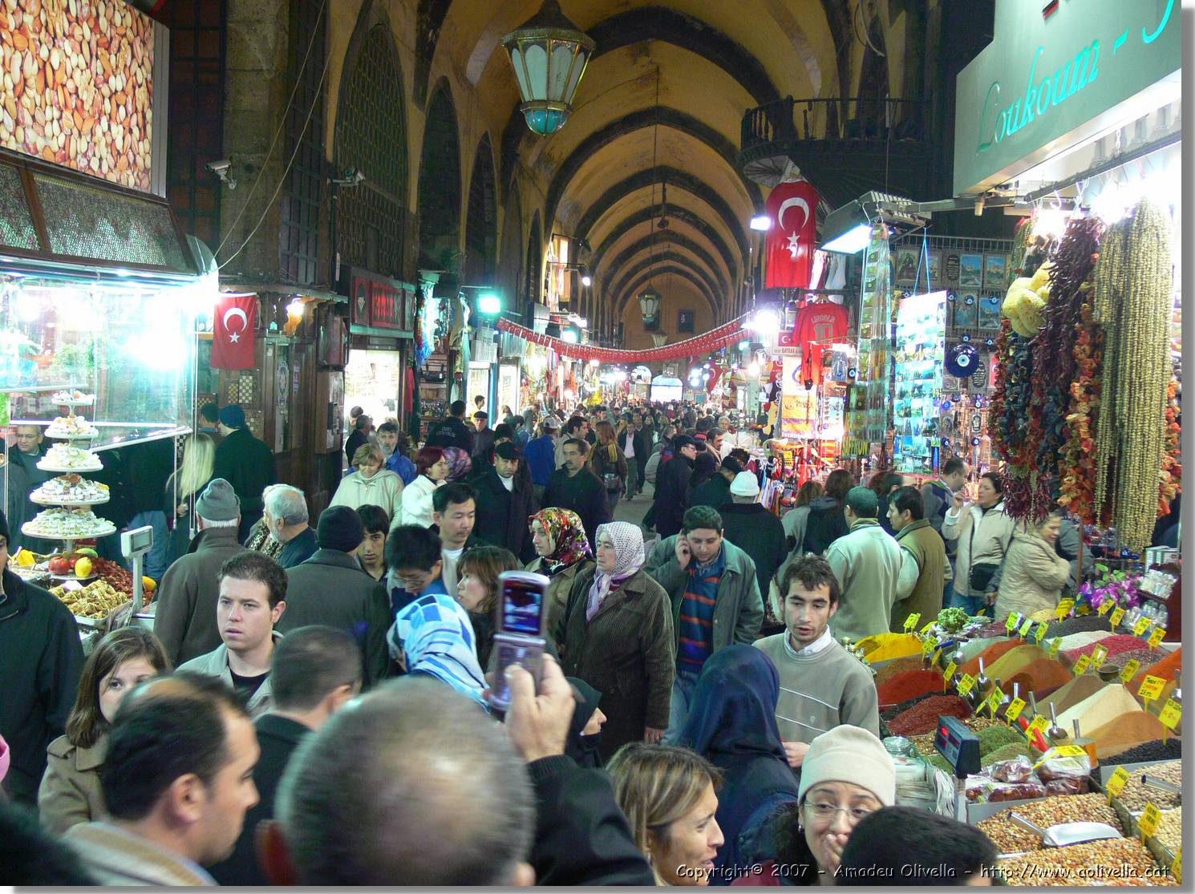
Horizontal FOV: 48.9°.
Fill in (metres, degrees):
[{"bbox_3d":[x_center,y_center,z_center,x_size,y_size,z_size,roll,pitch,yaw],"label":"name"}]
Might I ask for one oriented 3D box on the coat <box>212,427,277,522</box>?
[{"bbox_3d":[-2.713,0.323,10.021,0.520,0.950,0.380,-1,3,-41],"label":"coat"}]

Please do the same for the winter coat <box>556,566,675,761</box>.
[{"bbox_3d":[0.076,0.974,5.571,0.530,0.950,0.400,4,3,38],"label":"winter coat"}]

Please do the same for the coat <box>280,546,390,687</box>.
[{"bbox_3d":[-1.097,0.841,5.419,0.530,0.850,0.340,3,3,14],"label":"coat"}]

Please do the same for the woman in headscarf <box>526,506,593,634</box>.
[{"bbox_3d":[-0.209,1.079,6.185,0.360,1.600,0.480,0,3,-37],"label":"woman in headscarf"}]

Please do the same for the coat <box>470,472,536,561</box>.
[{"bbox_3d":[-0.675,0.658,9.323,0.540,1.000,0.360,2,3,-3],"label":"coat"}]

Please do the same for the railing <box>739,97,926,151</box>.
[{"bbox_3d":[3.118,-4.297,17.314,2.500,0.620,1.100,2,3,3],"label":"railing"}]

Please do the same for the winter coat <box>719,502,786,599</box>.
[{"bbox_3d":[1.019,0.790,8.719,0.540,0.850,0.360,2,3,9],"label":"winter coat"}]

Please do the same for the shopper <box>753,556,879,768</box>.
[{"bbox_3d":[0.613,1.180,3.859,0.490,1.730,0.380,3,3,33],"label":"shopper"}]

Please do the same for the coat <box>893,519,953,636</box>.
[{"bbox_3d":[1.761,0.783,7.268,0.360,0.780,0.520,4,4,44],"label":"coat"}]

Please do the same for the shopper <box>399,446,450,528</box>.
[{"bbox_3d":[-1.267,0.816,9.536,0.380,1.650,0.480,3,3,15],"label":"shopper"}]

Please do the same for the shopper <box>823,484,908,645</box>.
[{"bbox_3d":[1.431,1.065,7.088,0.520,1.710,0.340,2,3,9],"label":"shopper"}]

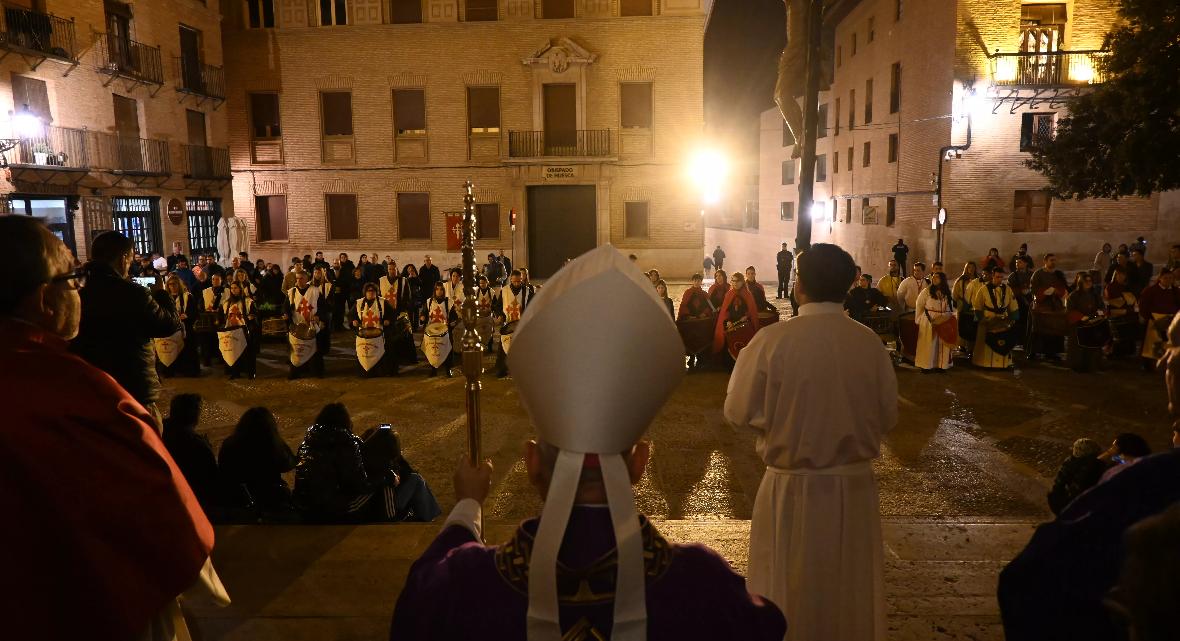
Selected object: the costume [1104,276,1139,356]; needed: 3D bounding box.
[{"bbox_3d":[9.661,-0.089,14.300,0.580,1.440,0.480,1,8,12],"label":"costume"}]

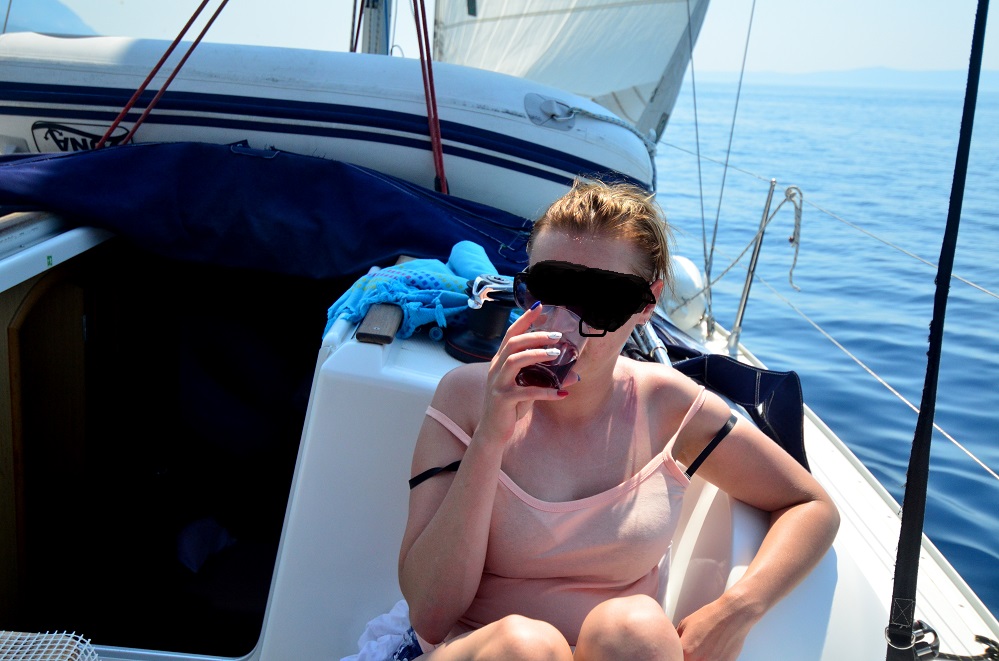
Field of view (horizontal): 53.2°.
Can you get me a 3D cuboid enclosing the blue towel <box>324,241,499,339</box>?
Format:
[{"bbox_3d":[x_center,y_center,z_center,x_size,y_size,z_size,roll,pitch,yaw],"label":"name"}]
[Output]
[{"bbox_3d":[-0.137,-0.072,1.760,0.330,0.155,0.270,2,14,0],"label":"blue towel"}]

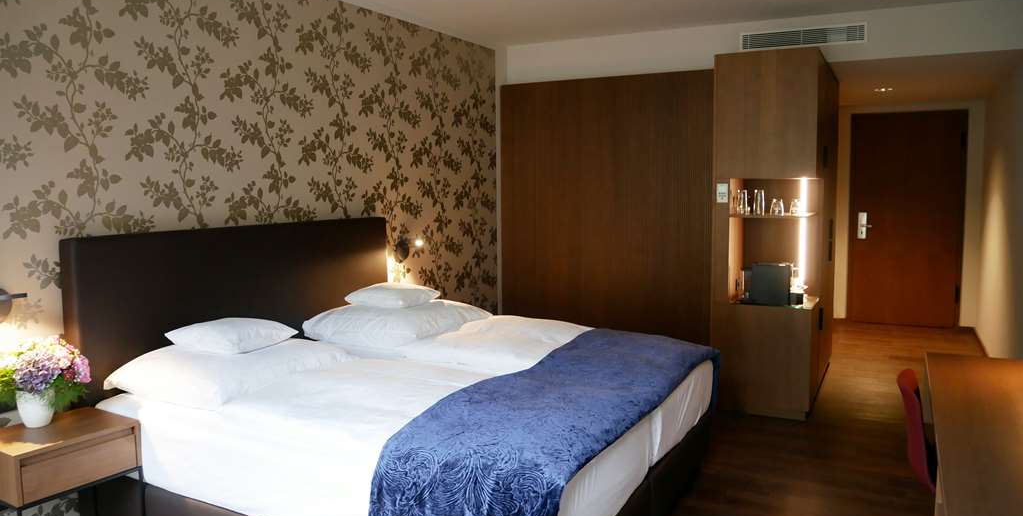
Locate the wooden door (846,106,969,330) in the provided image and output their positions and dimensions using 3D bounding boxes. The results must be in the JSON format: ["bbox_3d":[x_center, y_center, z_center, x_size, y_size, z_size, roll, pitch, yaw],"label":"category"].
[{"bbox_3d":[3.872,-0.370,6.989,0.970,2.100,0.070,3,7,29],"label":"wooden door"}]

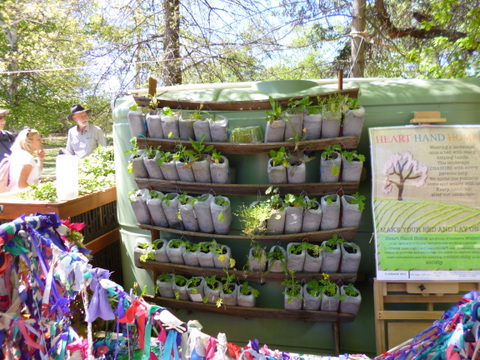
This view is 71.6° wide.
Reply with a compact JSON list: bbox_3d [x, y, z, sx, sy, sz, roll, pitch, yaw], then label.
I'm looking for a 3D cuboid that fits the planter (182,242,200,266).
[{"bbox_3d":[-0.292,0.455,2.055,0.100,0.137,0.100,-2,6,10],"label":"planter"}]

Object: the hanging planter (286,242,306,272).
[{"bbox_3d":[0.312,0.434,1.851,0.098,0.143,0.095,1,9,8],"label":"hanging planter"}]

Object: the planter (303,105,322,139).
[{"bbox_3d":[0.394,-0.303,1.817,0.095,0.190,0.100,0,8,4],"label":"planter"}]

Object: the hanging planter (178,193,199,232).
[{"bbox_3d":[-0.285,0.178,1.852,0.084,0.200,0.084,0,4,11],"label":"hanging planter"}]

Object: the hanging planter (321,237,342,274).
[{"bbox_3d":[0.513,0.425,1.873,0.097,0.175,0.100,0,8,4],"label":"hanging planter"}]

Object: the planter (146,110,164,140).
[{"bbox_3d":[-0.470,-0.301,1.856,0.078,0.153,0.078,0,4,11],"label":"planter"}]

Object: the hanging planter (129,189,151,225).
[{"bbox_3d":[-0.610,0.166,2.025,0.097,0.210,0.095,-4,8,10],"label":"hanging planter"}]

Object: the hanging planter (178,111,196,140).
[{"bbox_3d":[-0.347,-0.353,2.209,0.102,0.179,0.100,2,7,12],"label":"hanging planter"}]

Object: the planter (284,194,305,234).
[{"bbox_3d":[0.314,0.203,1.924,0.100,0.200,0.100,0,6,10],"label":"planter"}]

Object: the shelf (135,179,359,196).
[{"bbox_3d":[0.006,0.037,1.806,1.222,0.075,0.060,0,4,11],"label":"shelf"}]

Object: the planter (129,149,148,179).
[{"bbox_3d":[-0.616,-0.099,2.026,0.095,0.175,0.095,-3,8,9],"label":"planter"}]

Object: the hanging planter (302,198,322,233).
[{"bbox_3d":[0.412,0.204,1.907,0.100,0.179,0.100,1,7,10],"label":"hanging planter"}]

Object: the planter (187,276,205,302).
[{"bbox_3d":[-0.250,0.620,1.875,0.082,0.136,0.082,0,4,11],"label":"planter"}]

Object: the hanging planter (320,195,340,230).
[{"bbox_3d":[0.501,0.187,1.851,0.095,0.190,0.100,0,8,4],"label":"hanging planter"}]

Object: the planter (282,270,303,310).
[{"bbox_3d":[0.334,0.698,2.110,0.114,0.207,0.100,2,7,12],"label":"planter"}]

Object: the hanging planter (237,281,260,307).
[{"bbox_3d":[0.050,0.745,2.174,0.118,0.138,0.100,2,7,12],"label":"hanging planter"}]

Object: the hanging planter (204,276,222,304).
[{"bbox_3d":[-0.147,0.619,1.855,0.083,0.141,0.083,0,4,11],"label":"hanging planter"}]

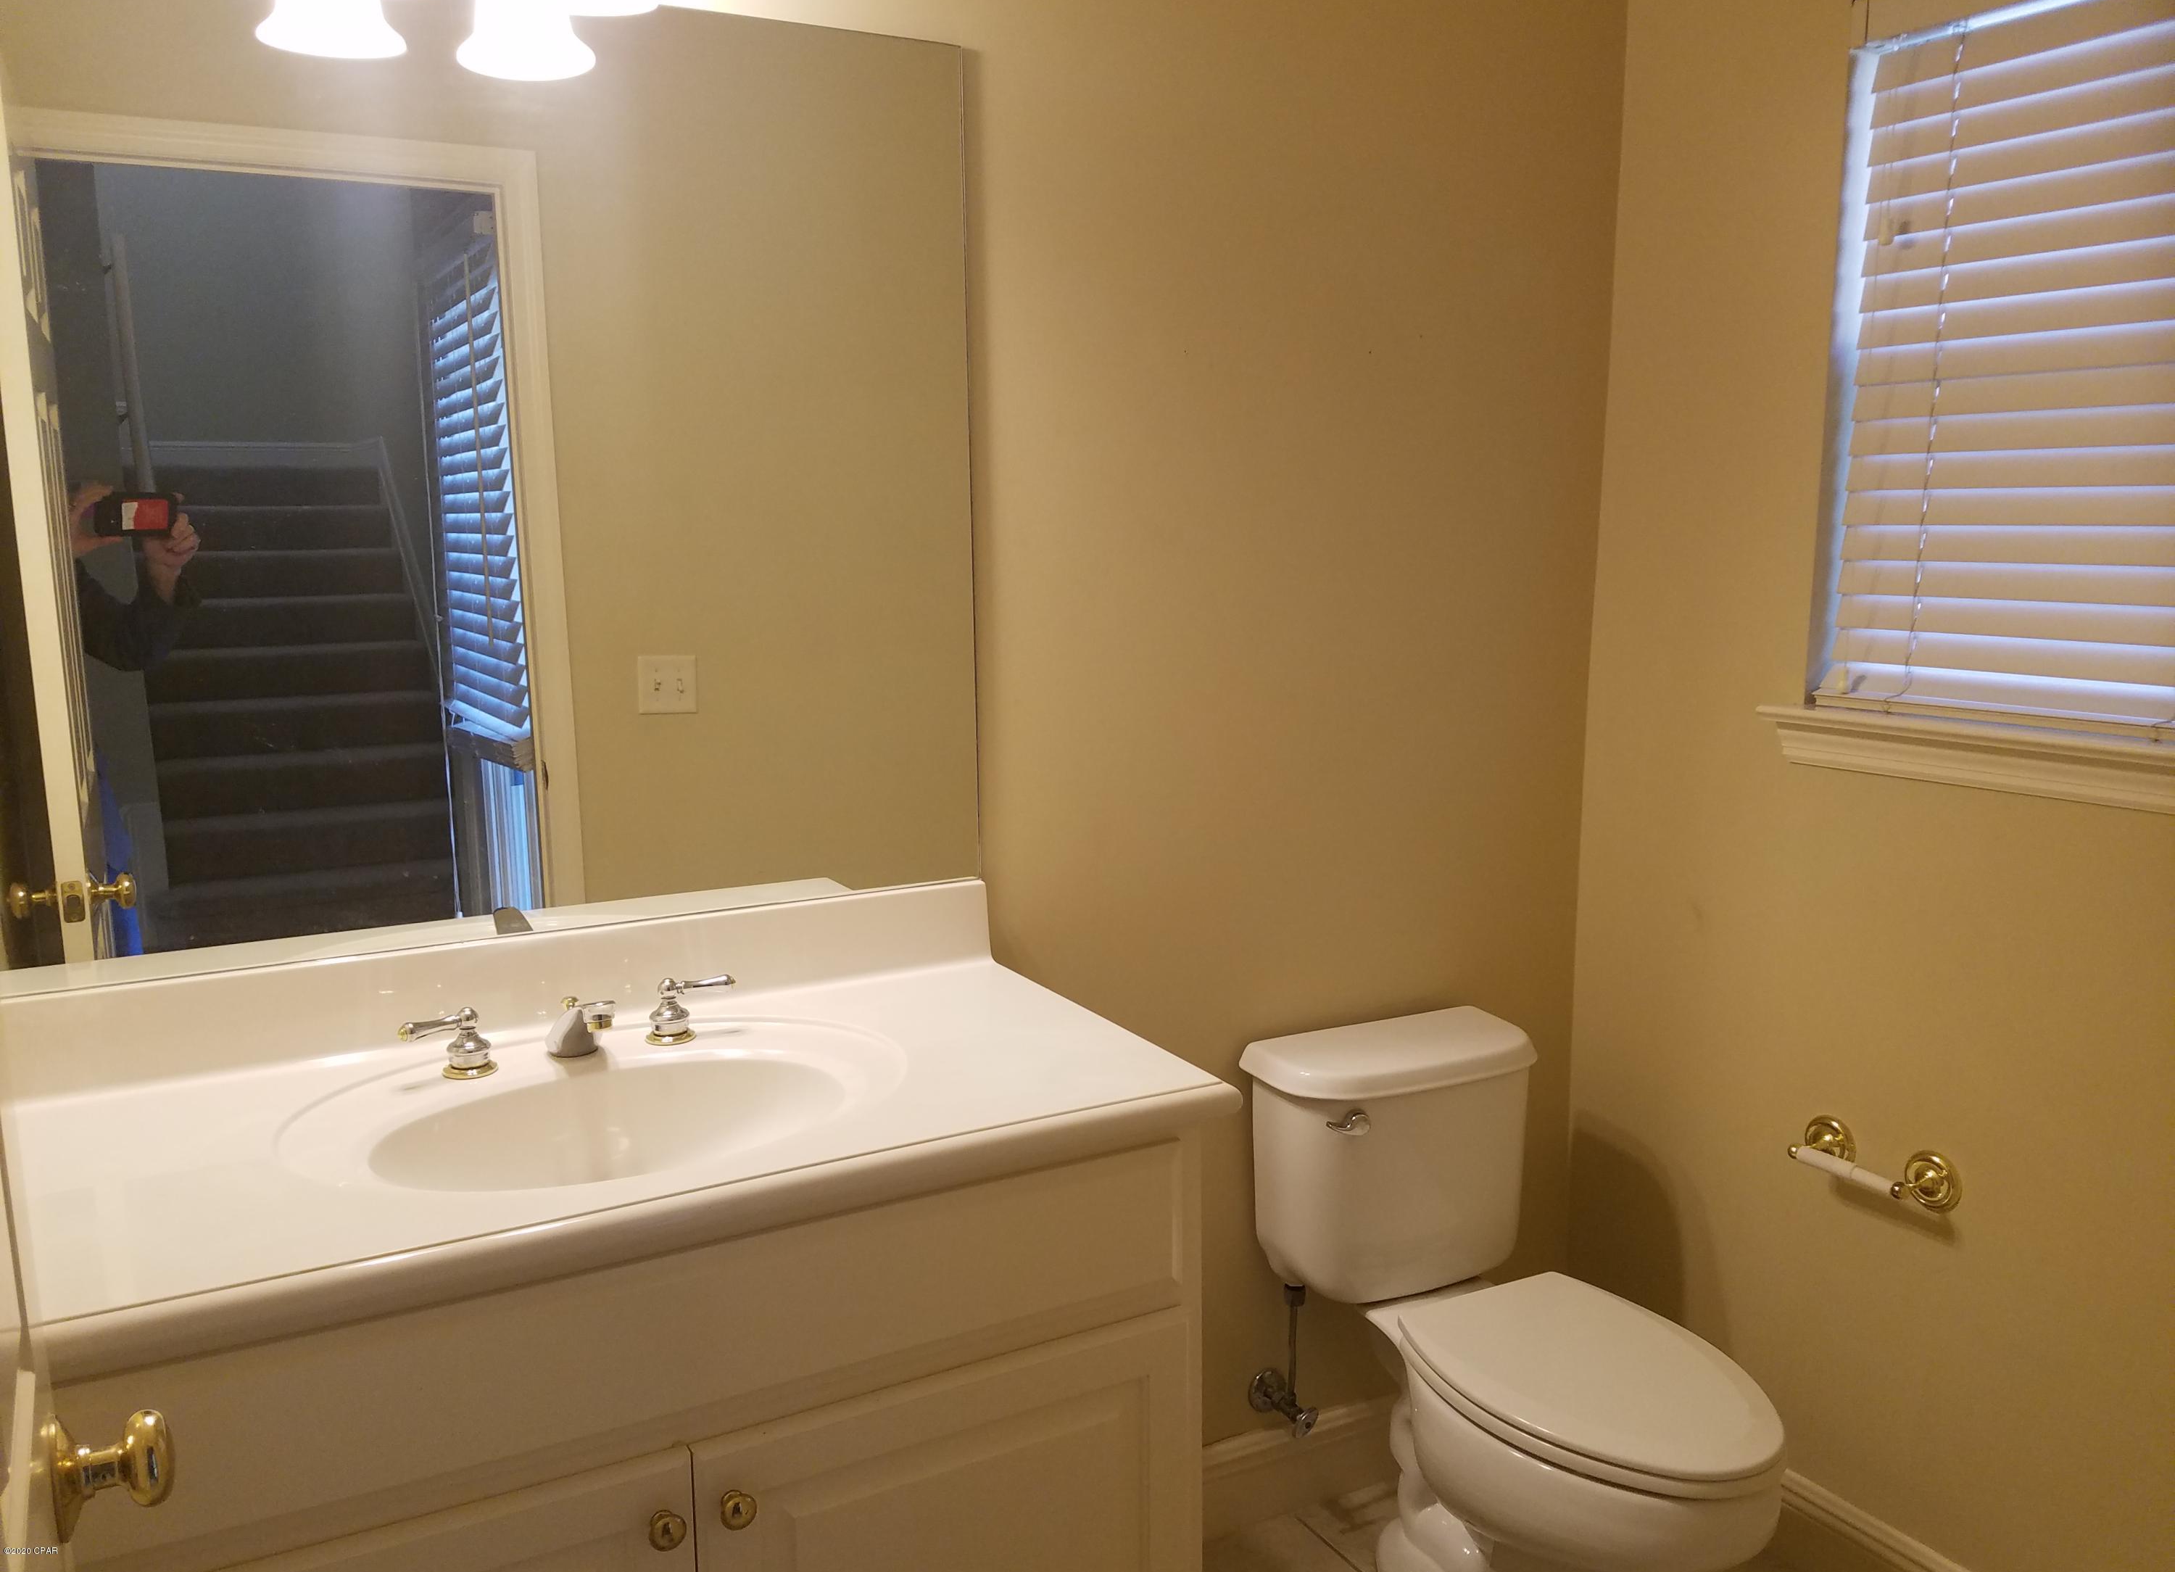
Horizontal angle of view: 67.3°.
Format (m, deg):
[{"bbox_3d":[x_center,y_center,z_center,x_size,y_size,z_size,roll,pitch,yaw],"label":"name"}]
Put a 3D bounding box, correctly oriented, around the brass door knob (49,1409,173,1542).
[{"bbox_3d":[-0.539,0.378,0.906,0.060,0.065,0.065,-6,11,-33],"label":"brass door knob"}]

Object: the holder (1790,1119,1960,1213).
[{"bbox_3d":[1.013,0.499,2.134,0.083,0.073,0.220,-5,11,-30],"label":"holder"}]

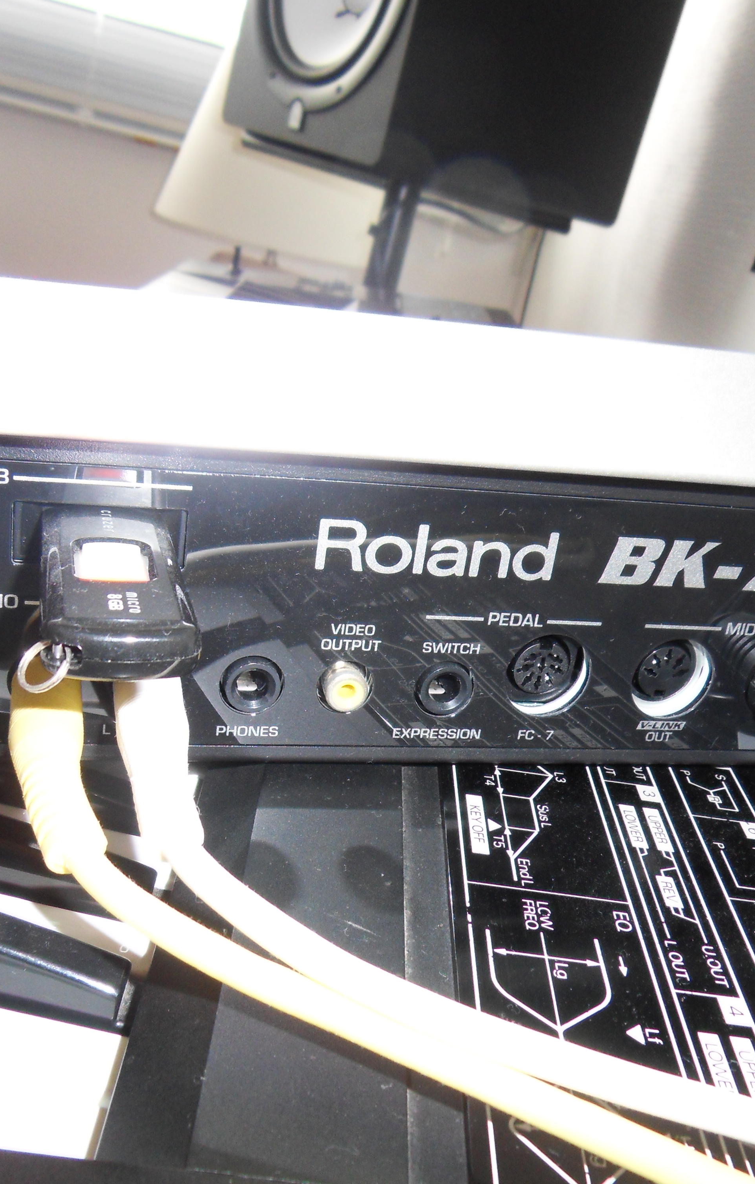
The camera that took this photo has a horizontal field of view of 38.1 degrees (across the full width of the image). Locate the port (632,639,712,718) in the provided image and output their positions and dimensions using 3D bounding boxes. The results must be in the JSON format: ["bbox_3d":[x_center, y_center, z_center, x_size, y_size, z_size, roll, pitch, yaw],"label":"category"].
[{"bbox_3d":[0.061,0.017,0.230,0.018,0.018,0.009,2,20,-13],"label":"port"}]

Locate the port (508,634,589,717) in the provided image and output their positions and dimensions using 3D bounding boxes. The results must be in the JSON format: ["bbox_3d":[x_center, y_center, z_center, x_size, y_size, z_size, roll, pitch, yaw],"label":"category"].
[{"bbox_3d":[0.034,0.016,0.224,0.018,0.018,0.009,2,20,-13],"label":"port"}]

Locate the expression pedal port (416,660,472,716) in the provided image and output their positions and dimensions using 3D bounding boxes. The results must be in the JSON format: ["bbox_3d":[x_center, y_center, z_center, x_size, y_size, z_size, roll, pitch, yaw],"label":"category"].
[{"bbox_3d":[0.013,0.018,0.220,0.012,0.012,0.009,2,20,-13],"label":"expression pedal port"}]

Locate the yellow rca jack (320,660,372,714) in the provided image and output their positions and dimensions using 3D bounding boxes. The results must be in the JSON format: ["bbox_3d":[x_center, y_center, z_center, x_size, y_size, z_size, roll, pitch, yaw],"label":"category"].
[{"bbox_3d":[-0.006,0.018,0.213,0.010,0.010,0.009,2,20,-13],"label":"yellow rca jack"}]

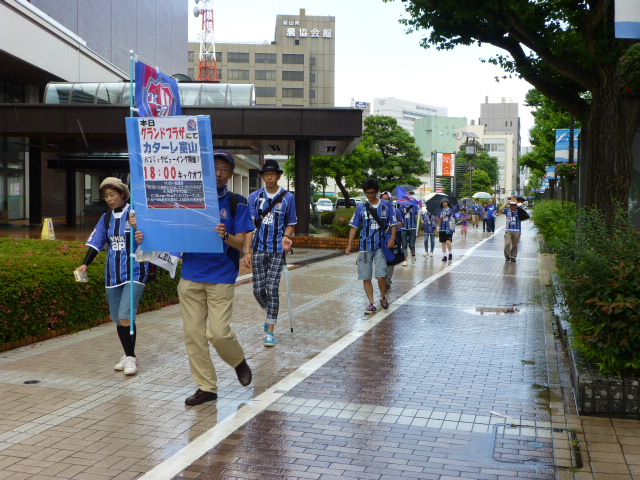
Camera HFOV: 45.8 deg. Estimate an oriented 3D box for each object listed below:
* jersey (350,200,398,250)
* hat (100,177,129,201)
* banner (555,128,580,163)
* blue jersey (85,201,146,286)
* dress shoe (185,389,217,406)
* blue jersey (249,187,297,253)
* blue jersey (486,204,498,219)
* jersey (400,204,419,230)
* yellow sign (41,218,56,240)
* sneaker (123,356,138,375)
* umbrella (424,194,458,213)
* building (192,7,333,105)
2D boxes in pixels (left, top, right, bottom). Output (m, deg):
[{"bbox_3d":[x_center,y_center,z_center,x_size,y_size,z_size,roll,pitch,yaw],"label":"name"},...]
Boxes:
[{"bbox_3d":[0.675,-0.195,9.650,0.600,0.660,0.340,0,2,9],"label":"jersey"},{"bbox_3d":[-1.663,-0.414,6.150,0.240,0.180,0.250,10,-3,33],"label":"hat"},{"bbox_3d":[7.836,-2.992,24.000,0.780,1.040,0.060,1,2,16],"label":"banner"},{"bbox_3d":[-1.656,0.045,6.200,0.530,0.700,0.320,0,2,12],"label":"blue jersey"},{"bbox_3d":[-0.812,1.042,5.174,0.105,0.115,0.280,2,3,34],"label":"dress shoe"},{"bbox_3d":[-0.467,-0.202,7.450,0.480,0.650,0.290,0,2,6],"label":"blue jersey"},{"bbox_3d":[8.648,-1.429,38.000,0.550,0.690,0.310,0,2,12],"label":"blue jersey"},{"bbox_3d":[2.149,-0.540,18.200,0.460,0.630,0.280,0,2,9],"label":"jersey"},{"bbox_3d":[-8.047,-0.256,22.507,0.320,0.700,0.320,1,3,31],"label":"yellow sign"},{"bbox_3d":[-1.534,1.009,6.164,0.095,0.105,0.245,0,2,-2],"label":"sneaker"},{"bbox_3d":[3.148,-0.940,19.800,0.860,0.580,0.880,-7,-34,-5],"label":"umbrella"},{"bbox_3d":[-14.783,-26.625,166.239,34.000,42.500,15.000,0,2,-8],"label":"building"}]

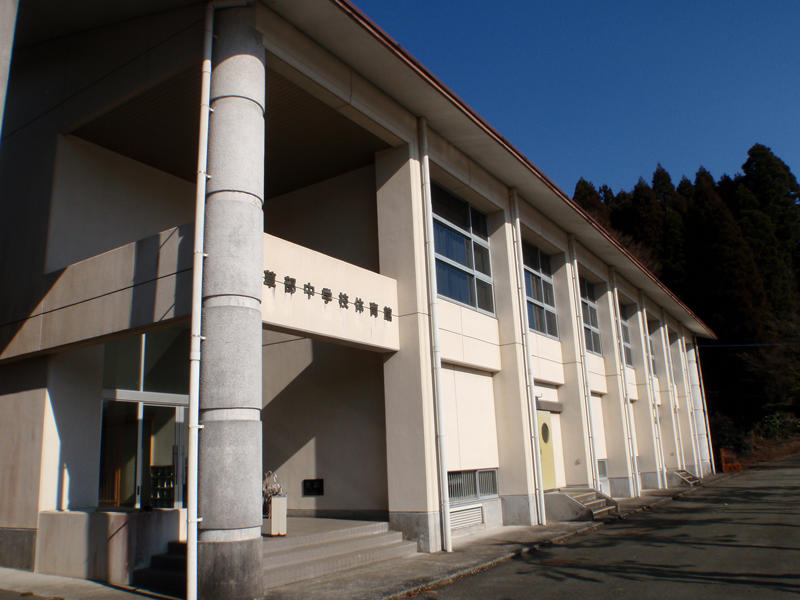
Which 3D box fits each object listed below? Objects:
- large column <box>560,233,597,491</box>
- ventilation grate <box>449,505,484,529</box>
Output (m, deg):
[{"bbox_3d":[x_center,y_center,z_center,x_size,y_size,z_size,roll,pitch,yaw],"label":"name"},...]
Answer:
[{"bbox_3d":[4.945,2.058,19.009,0.759,7.624,0.713,-11,-16,32],"label":"large column"},{"bbox_3d":[1.428,4.710,14.028,0.097,0.356,1.620,-11,-16,32],"label":"ventilation grate"}]

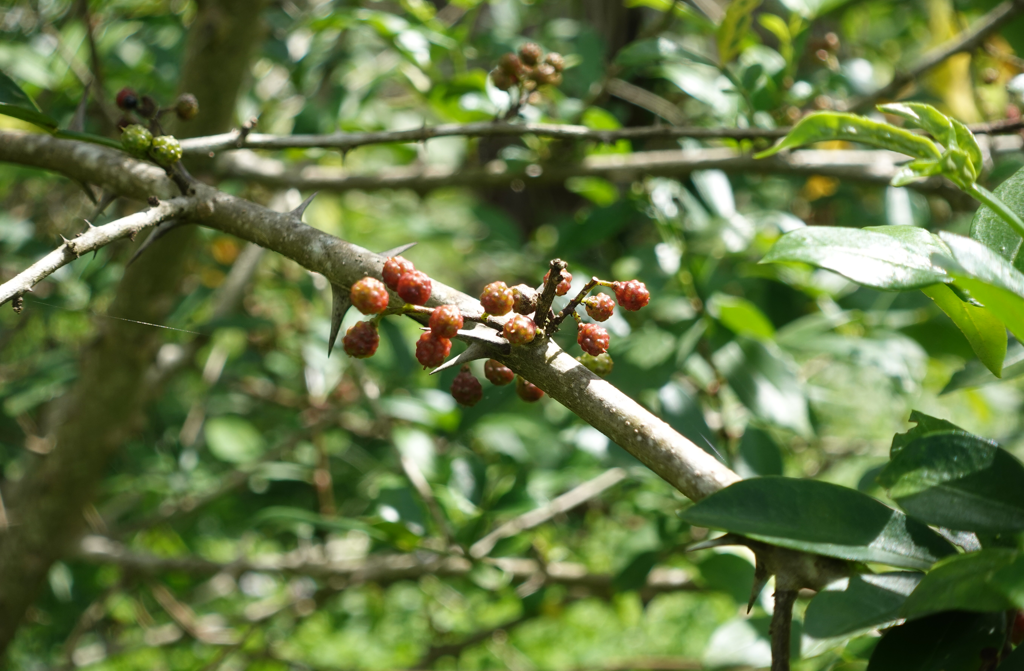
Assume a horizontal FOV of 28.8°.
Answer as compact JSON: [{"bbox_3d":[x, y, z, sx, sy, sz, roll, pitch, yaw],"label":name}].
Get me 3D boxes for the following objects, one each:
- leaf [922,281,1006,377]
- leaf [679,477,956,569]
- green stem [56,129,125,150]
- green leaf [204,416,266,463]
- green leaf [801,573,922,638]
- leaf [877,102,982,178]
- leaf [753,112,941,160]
[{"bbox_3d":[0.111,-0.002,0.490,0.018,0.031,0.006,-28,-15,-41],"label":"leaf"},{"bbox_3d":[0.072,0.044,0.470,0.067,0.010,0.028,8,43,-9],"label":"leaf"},{"bbox_3d":[-0.088,-0.041,0.415,0.015,0.002,0.002,15,-16,3],"label":"green stem"},{"bbox_3d":[-0.139,0.052,1.000,0.034,0.006,0.024,35,62,14],"label":"green leaf"},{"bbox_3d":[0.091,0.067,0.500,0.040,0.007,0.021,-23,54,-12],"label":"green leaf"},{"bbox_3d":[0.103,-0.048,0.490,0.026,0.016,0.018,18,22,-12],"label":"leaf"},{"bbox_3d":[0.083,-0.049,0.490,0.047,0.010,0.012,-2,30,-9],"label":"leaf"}]

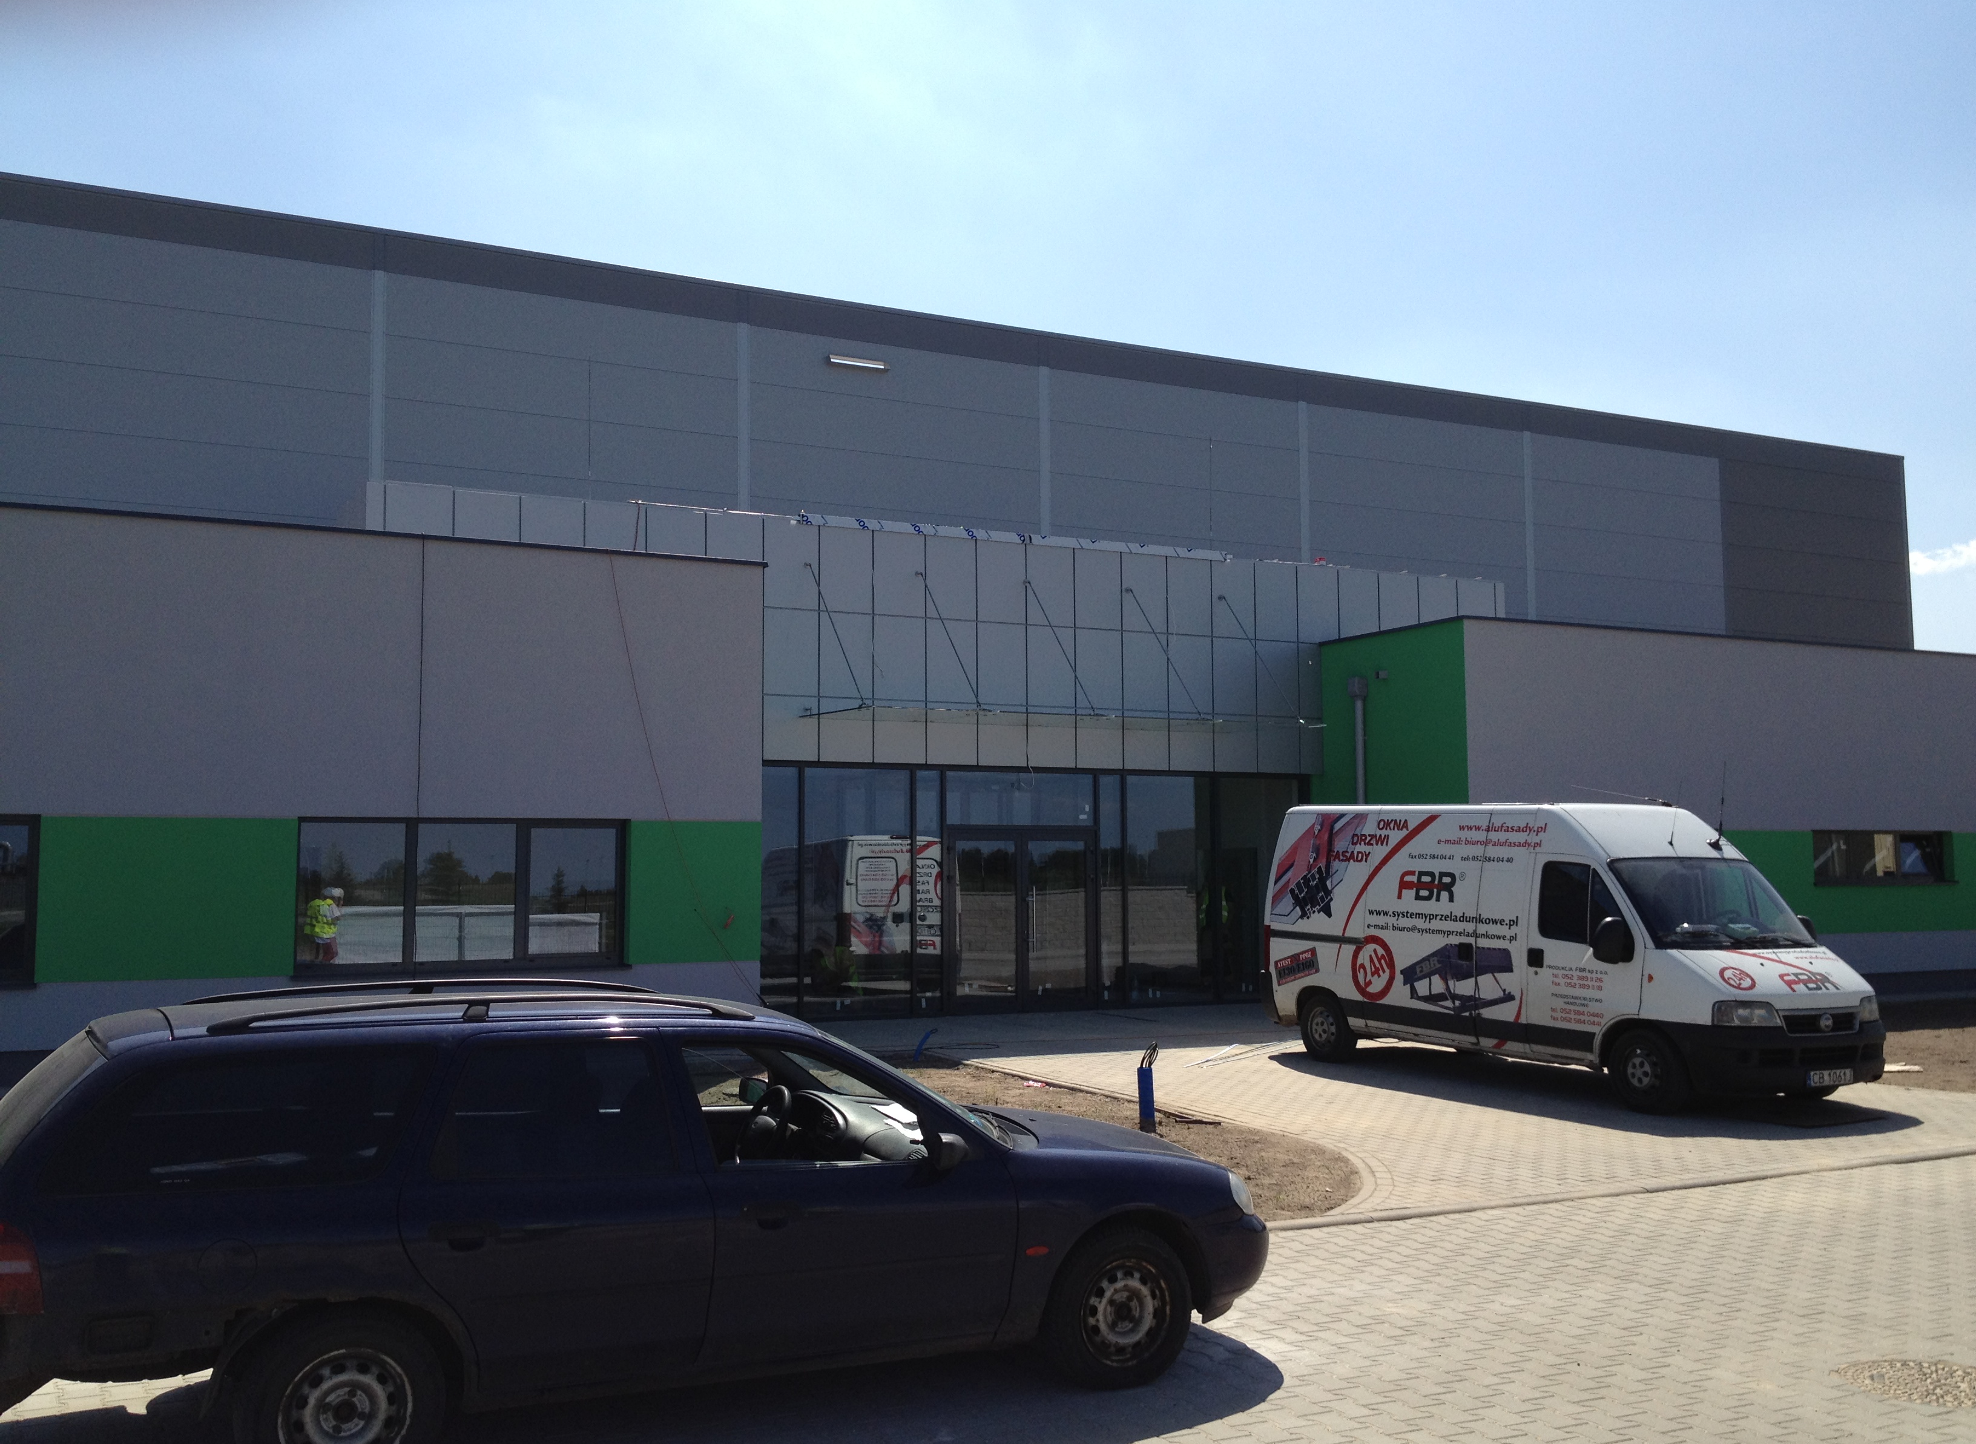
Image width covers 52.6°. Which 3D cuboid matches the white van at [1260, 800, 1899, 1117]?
[{"bbox_3d":[4.880,1.900,17.430,2.050,2.450,5.600,2,-3,-31],"label":"white van"}]

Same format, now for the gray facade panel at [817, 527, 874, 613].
[{"bbox_3d":[-1.625,-1.724,22.758,0.675,0.976,0.050,2,-5,-30],"label":"gray facade panel"}]

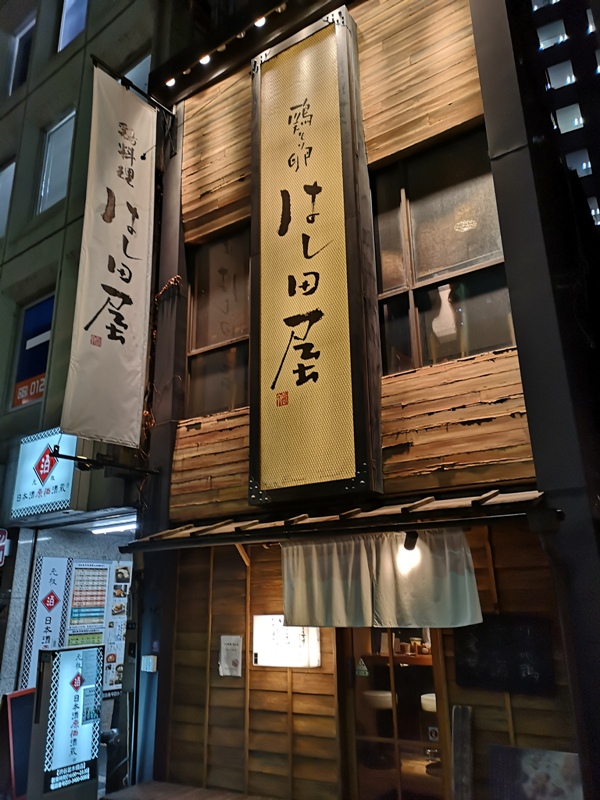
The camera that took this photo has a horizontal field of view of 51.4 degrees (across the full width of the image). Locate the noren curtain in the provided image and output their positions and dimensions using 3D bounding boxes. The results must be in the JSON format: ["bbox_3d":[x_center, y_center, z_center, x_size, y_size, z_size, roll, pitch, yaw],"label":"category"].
[{"bbox_3d":[0.533,1.351,4.670,1.580,0.660,0.160,-12,-21,31],"label":"noren curtain"}]

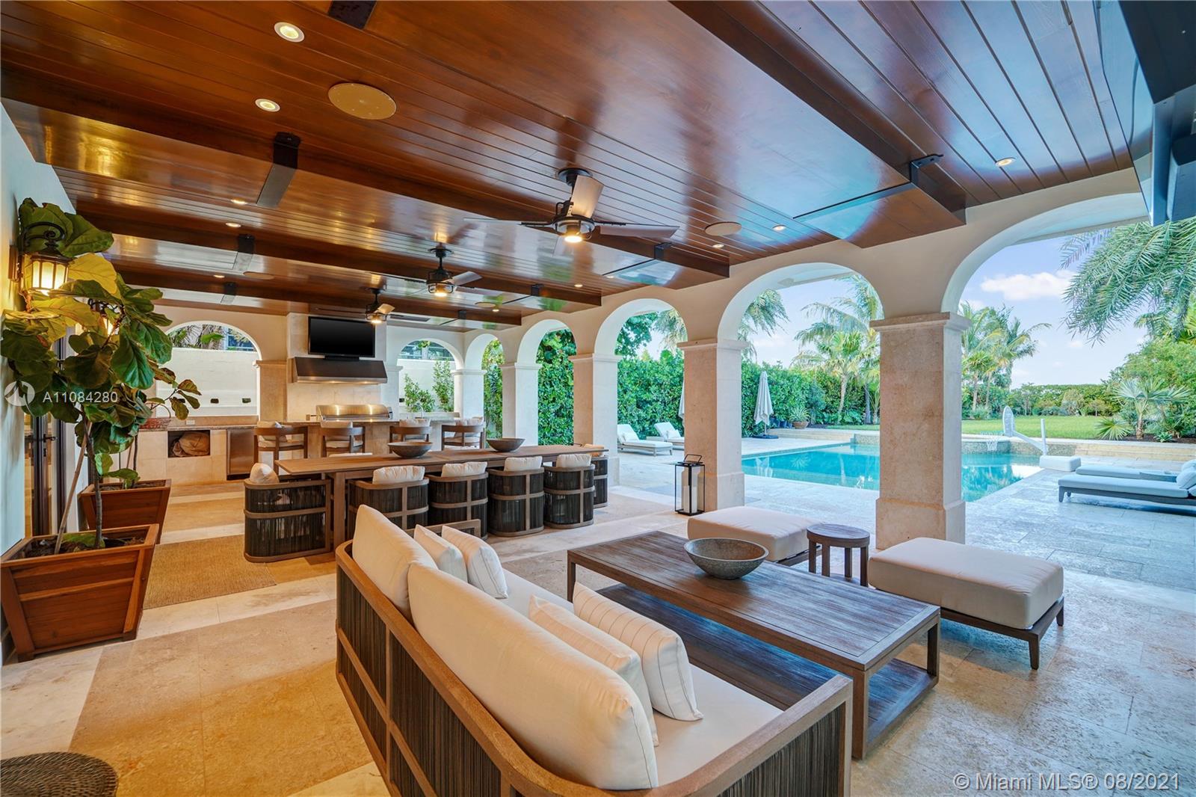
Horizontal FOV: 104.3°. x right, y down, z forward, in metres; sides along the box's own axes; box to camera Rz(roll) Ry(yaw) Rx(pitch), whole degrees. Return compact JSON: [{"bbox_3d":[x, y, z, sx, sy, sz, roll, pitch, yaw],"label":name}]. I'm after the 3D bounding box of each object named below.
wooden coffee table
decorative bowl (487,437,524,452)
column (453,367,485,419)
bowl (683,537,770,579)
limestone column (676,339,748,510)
[{"bbox_3d":[0.785,1.265,2.920,0.880,0.370,2.010,0,0,-39],"label":"wooden coffee table"},{"bbox_3d":[-1.126,0.576,5.690,0.475,0.145,0.475,0,0,-11],"label":"decorative bowl"},{"bbox_3d":[-3.067,0.390,11.230,0.600,2.120,0.570,0,-1,-38],"label":"column"},{"bbox_3d":[0.752,0.952,2.720,0.475,0.150,0.475,0,0,15],"label":"bowl"},{"bbox_3d":[1.531,0.336,6.193,0.620,2.155,0.650,0,0,-38],"label":"limestone column"}]

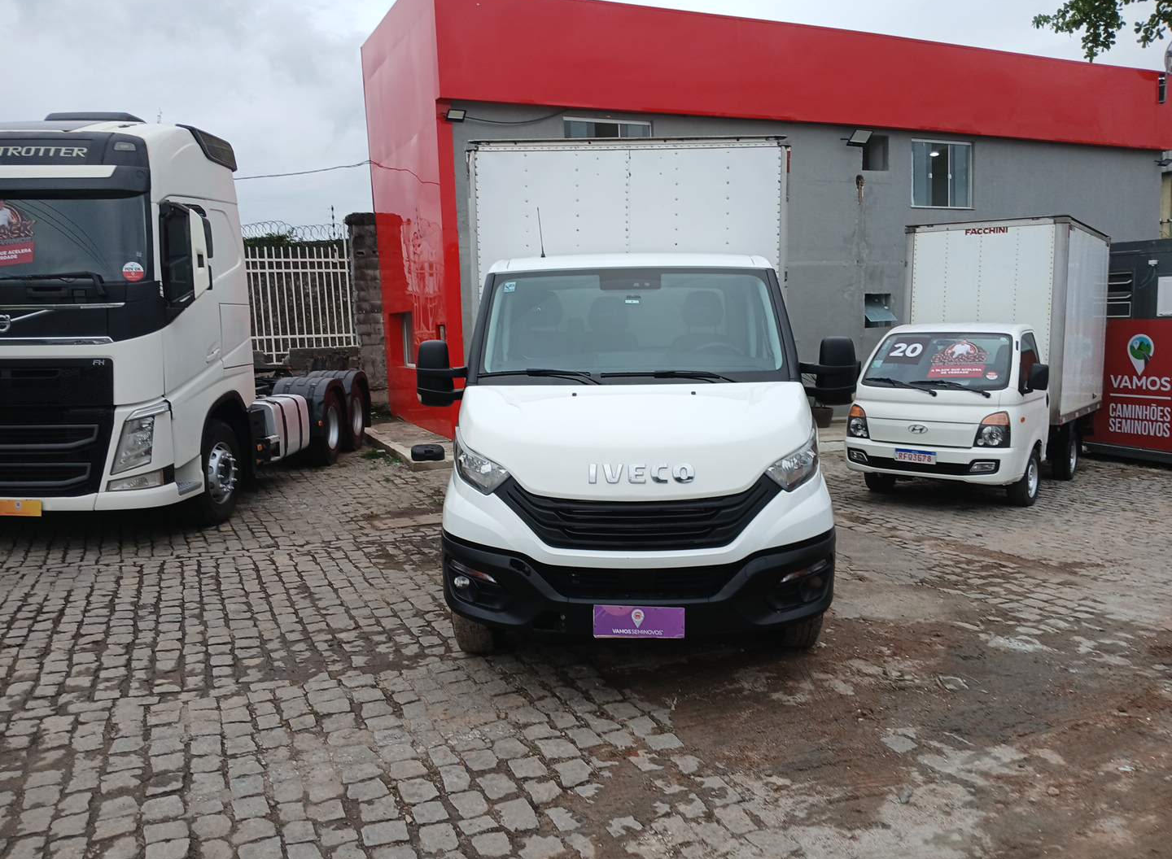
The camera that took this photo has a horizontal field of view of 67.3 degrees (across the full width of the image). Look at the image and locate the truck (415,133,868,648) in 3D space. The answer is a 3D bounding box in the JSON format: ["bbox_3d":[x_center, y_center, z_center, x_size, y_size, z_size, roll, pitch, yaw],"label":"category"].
[{"bbox_3d":[0.333,-0.554,7.188,2.350,3.120,6.800,0,6,2],"label":"truck"}]

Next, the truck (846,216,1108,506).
[{"bbox_3d":[4.875,-0.893,10.709,1.870,3.120,5.200,4,7,38],"label":"truck"}]

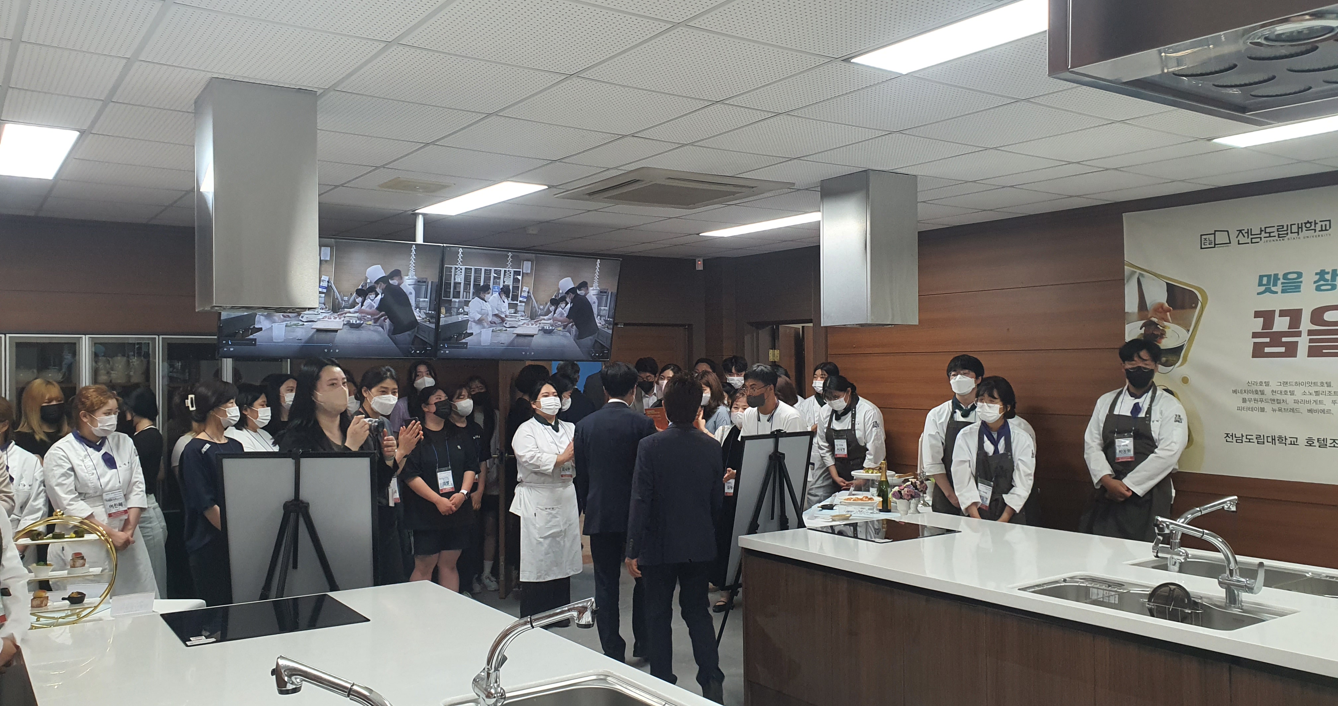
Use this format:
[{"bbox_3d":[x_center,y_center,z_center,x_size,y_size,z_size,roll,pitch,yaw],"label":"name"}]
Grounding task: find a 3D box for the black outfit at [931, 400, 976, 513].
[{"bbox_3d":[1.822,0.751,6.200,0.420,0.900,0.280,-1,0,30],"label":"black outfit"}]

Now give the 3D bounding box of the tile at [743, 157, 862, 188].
[{"bbox_3d":[0.656,-0.909,5.082,0.595,0.018,0.595,0,-1,-35],"label":"tile"}]

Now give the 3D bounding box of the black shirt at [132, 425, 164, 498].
[{"bbox_3d":[-2.962,0.608,5.600,0.250,0.440,0.400,-1,-1,30],"label":"black shirt"}]

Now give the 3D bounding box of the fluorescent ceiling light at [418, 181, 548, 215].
[{"bbox_3d":[-1.096,-0.891,5.769,0.285,0.050,1.210,0,-1,-36],"label":"fluorescent ceiling light"}]

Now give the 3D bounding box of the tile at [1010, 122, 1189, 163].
[{"bbox_3d":[1.900,-0.938,4.510,0.600,0.020,0.600,0,0,-36],"label":"tile"}]

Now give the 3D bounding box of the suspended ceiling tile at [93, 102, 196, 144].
[{"bbox_3d":[-1.922,-0.892,3.995,0.600,0.020,0.600,0,0,-36],"label":"suspended ceiling tile"}]

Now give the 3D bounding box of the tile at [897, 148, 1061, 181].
[{"bbox_3d":[1.517,-0.916,4.890,0.590,0.020,0.590,0,-1,-35],"label":"tile"}]

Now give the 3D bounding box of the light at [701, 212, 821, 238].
[{"bbox_3d":[0.725,-0.895,6.980,0.300,0.060,1.200,0,0,-36],"label":"light"}]

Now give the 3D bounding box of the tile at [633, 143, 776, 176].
[{"bbox_3d":[0.170,-0.900,4.757,0.600,0.020,0.600,0,0,-36],"label":"tile"}]

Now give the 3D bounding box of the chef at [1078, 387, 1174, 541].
[{"bbox_3d":[2.475,0.894,5.315,0.550,1.750,0.350,-1,-1,38],"label":"chef"}]

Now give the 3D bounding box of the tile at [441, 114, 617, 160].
[{"bbox_3d":[-0.593,-0.901,4.205,0.590,0.020,0.590,0,-1,-36],"label":"tile"}]

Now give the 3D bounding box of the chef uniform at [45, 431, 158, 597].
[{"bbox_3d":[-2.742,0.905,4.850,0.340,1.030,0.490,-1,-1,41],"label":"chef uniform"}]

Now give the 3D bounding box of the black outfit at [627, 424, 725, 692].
[{"bbox_3d":[0.037,1.036,5.150,0.480,1.340,0.340,-1,0,-7],"label":"black outfit"}]

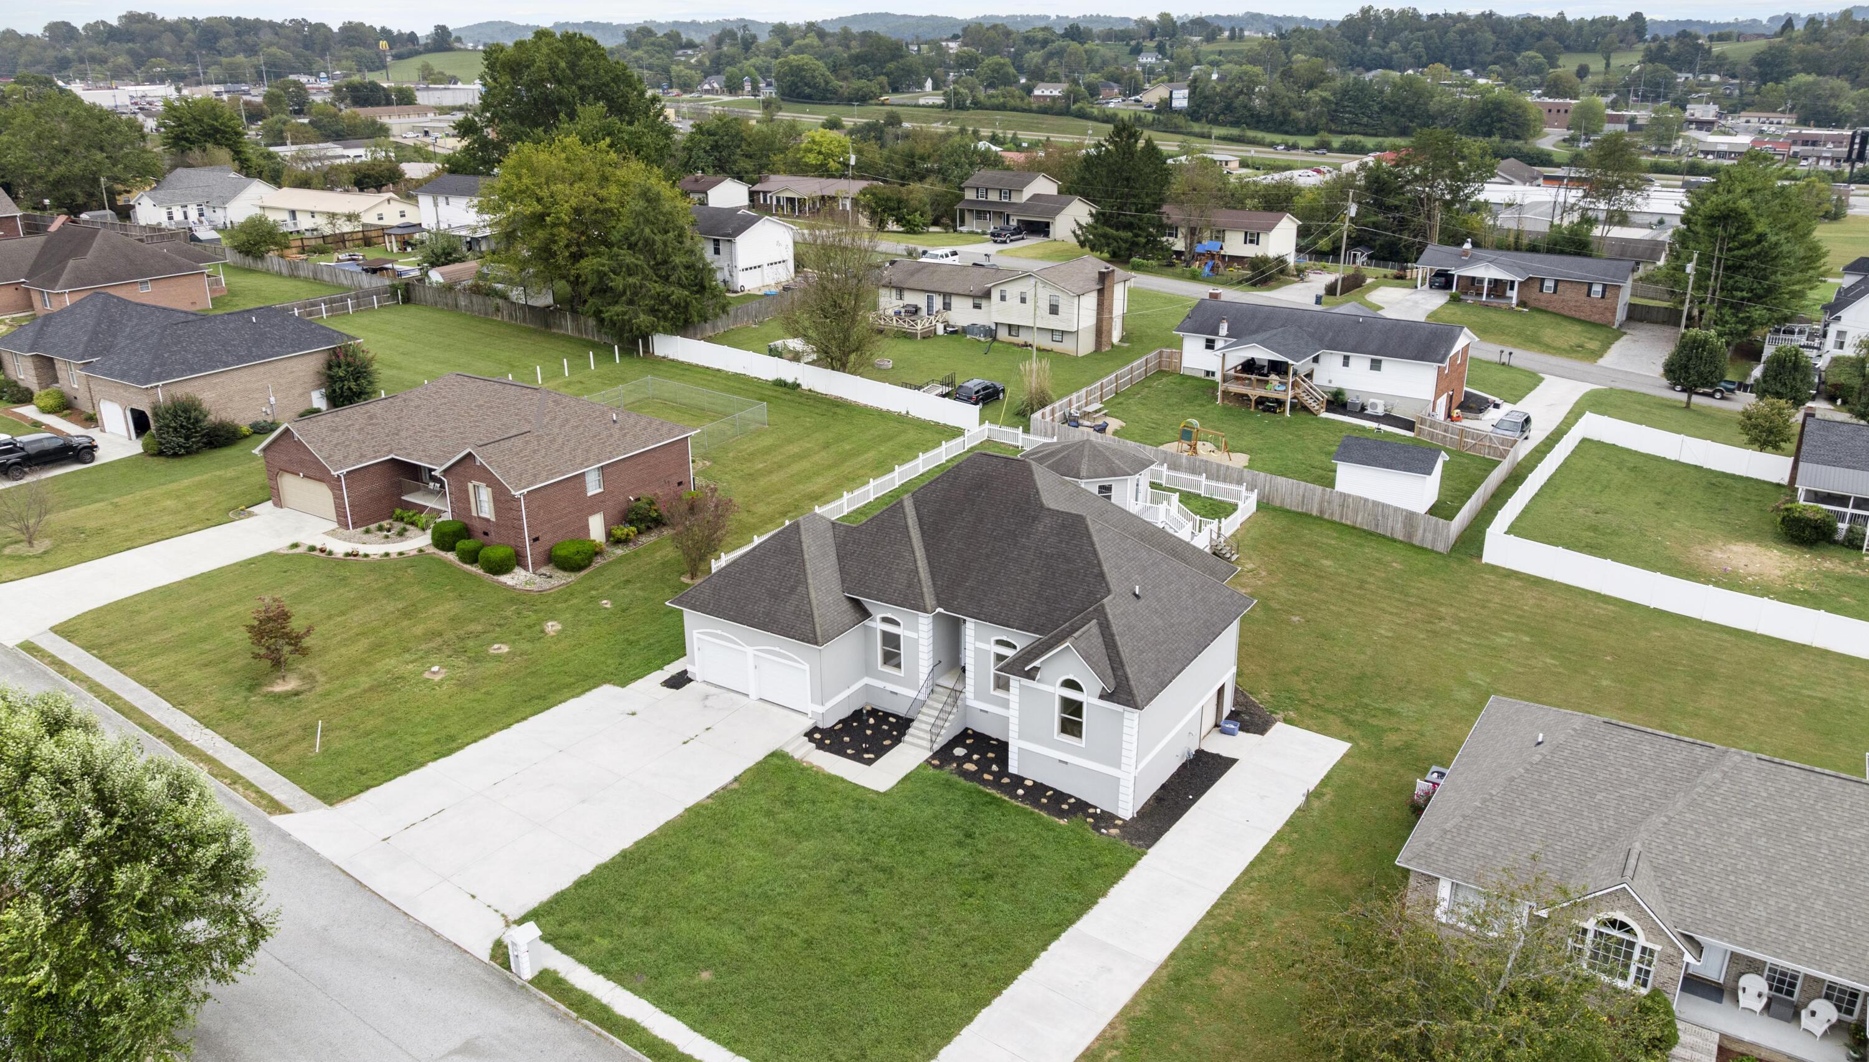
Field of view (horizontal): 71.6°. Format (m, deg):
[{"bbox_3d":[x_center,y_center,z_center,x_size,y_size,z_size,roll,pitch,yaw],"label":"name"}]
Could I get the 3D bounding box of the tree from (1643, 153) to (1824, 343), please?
[{"bbox_3d":[73.815,-26.000,119.498,13.960,16.737,13.960,12,23,29],"label":"tree"}]

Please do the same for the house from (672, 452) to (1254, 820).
[{"bbox_3d":[2.029,2.289,56.920,21.438,10.566,17.069,12,23,31],"label":"house"}]

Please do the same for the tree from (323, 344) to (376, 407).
[{"bbox_3d":[-38.276,-10.159,84.917,3.214,4.346,3.214,-9,22,-23],"label":"tree"}]

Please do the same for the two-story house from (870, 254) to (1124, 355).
[{"bbox_3d":[6.415,-21.477,118.523,21.900,6.800,11.600,12,24,30],"label":"two-story house"}]

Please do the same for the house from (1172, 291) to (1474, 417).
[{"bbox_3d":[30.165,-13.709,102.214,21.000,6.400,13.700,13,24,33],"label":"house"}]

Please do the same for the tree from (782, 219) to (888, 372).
[{"bbox_3d":[-8.185,-19.347,107.237,8.527,12.436,8.527,-2,20,-4],"label":"tree"}]

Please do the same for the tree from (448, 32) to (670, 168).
[{"bbox_3d":[-44.795,-48.376,157.833,24.500,24.600,24.500,-1,20,0],"label":"tree"}]

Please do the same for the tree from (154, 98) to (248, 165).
[{"bbox_3d":[-108.484,-56.324,192.394,11.801,15.227,11.801,-11,22,-27],"label":"tree"}]

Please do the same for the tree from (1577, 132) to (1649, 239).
[{"bbox_3d":[70.556,-32.796,134.697,6.700,16.500,6.700,-1,20,0],"label":"tree"}]

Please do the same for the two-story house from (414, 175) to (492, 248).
[{"bbox_3d":[-51.893,-37.027,149.449,12.500,7.400,9.400,12,23,31],"label":"two-story house"}]

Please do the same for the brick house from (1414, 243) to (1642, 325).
[{"bbox_3d":[62.128,-26.296,137.137,20.900,6.200,10.200,16,26,37],"label":"brick house"}]

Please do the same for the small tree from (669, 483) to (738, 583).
[{"bbox_3d":[-11.435,0.107,63.332,3.400,4.850,3.400,-1,20,0],"label":"small tree"}]

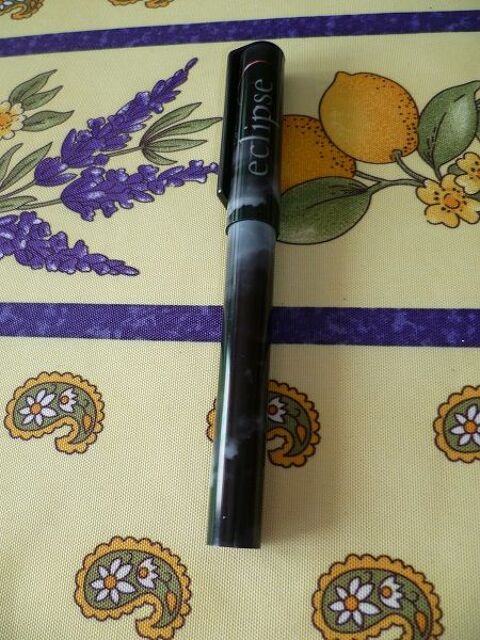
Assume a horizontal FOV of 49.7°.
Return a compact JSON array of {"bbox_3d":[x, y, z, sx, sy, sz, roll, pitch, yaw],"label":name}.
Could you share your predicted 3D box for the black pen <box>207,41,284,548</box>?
[{"bbox_3d":[0.002,-0.016,0.132,0.017,0.014,0.135,1,69,8],"label":"black pen"}]

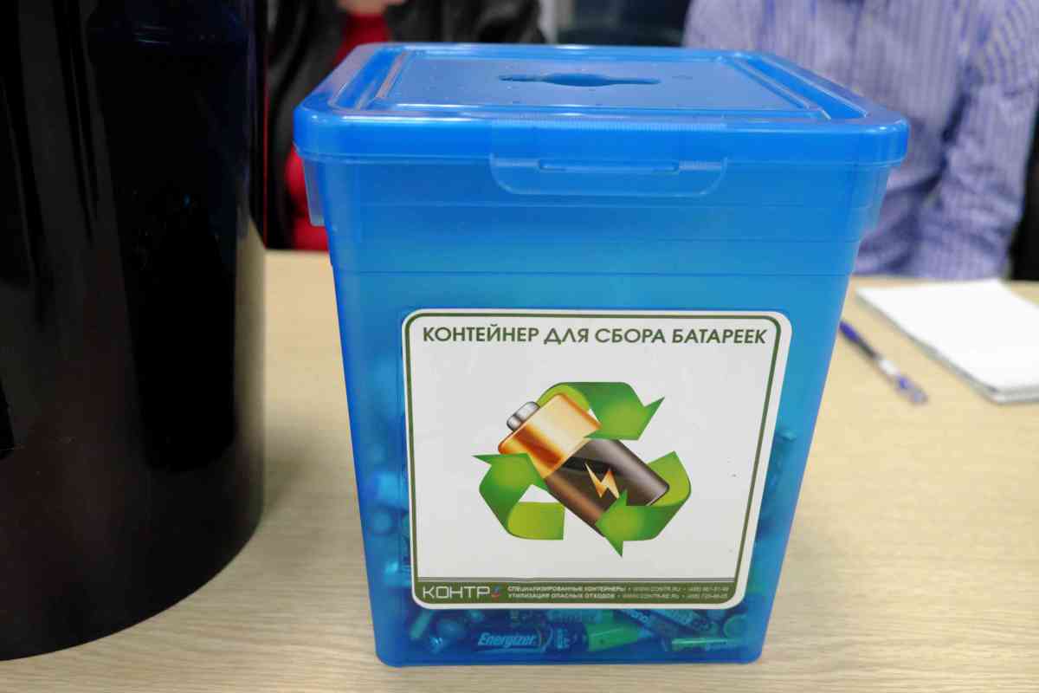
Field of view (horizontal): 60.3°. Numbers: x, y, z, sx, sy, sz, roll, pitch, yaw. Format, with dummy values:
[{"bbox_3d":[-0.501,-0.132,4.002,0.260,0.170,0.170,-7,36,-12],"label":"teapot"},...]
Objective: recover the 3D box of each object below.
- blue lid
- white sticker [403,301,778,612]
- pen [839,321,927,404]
[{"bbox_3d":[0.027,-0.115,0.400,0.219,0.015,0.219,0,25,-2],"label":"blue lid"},{"bbox_3d":[0.029,0.052,0.373,0.150,0.147,0.003,0,26,-2],"label":"white sticker"},{"bbox_3d":[0.285,0.008,0.718,0.011,0.011,0.148,-2,26,-7],"label":"pen"}]

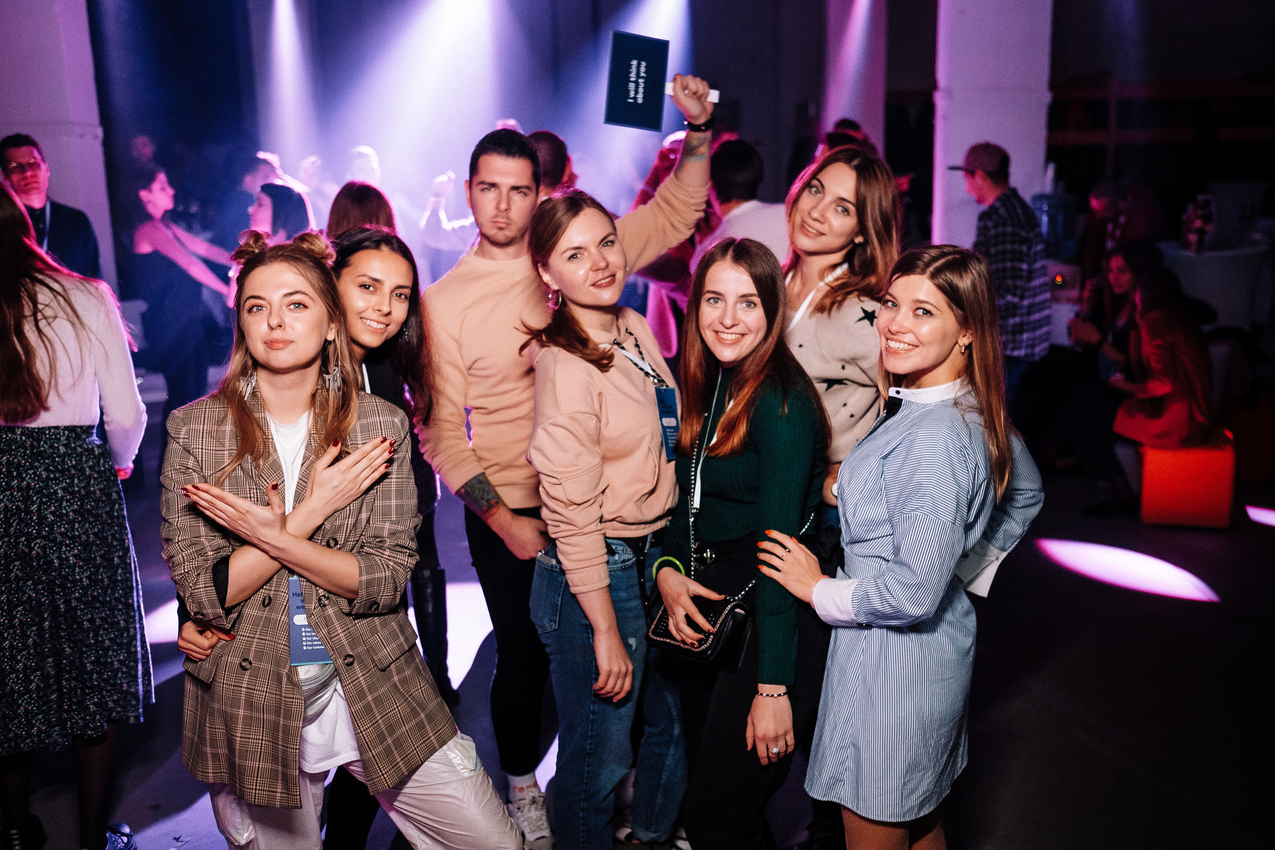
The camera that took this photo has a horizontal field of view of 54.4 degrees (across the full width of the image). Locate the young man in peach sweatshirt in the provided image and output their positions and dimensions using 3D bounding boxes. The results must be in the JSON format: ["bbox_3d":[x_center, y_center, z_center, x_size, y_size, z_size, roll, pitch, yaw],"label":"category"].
[{"bbox_3d":[-0.166,0.133,2.933,0.640,1.850,0.450,-3,12,-7],"label":"young man in peach sweatshirt"}]

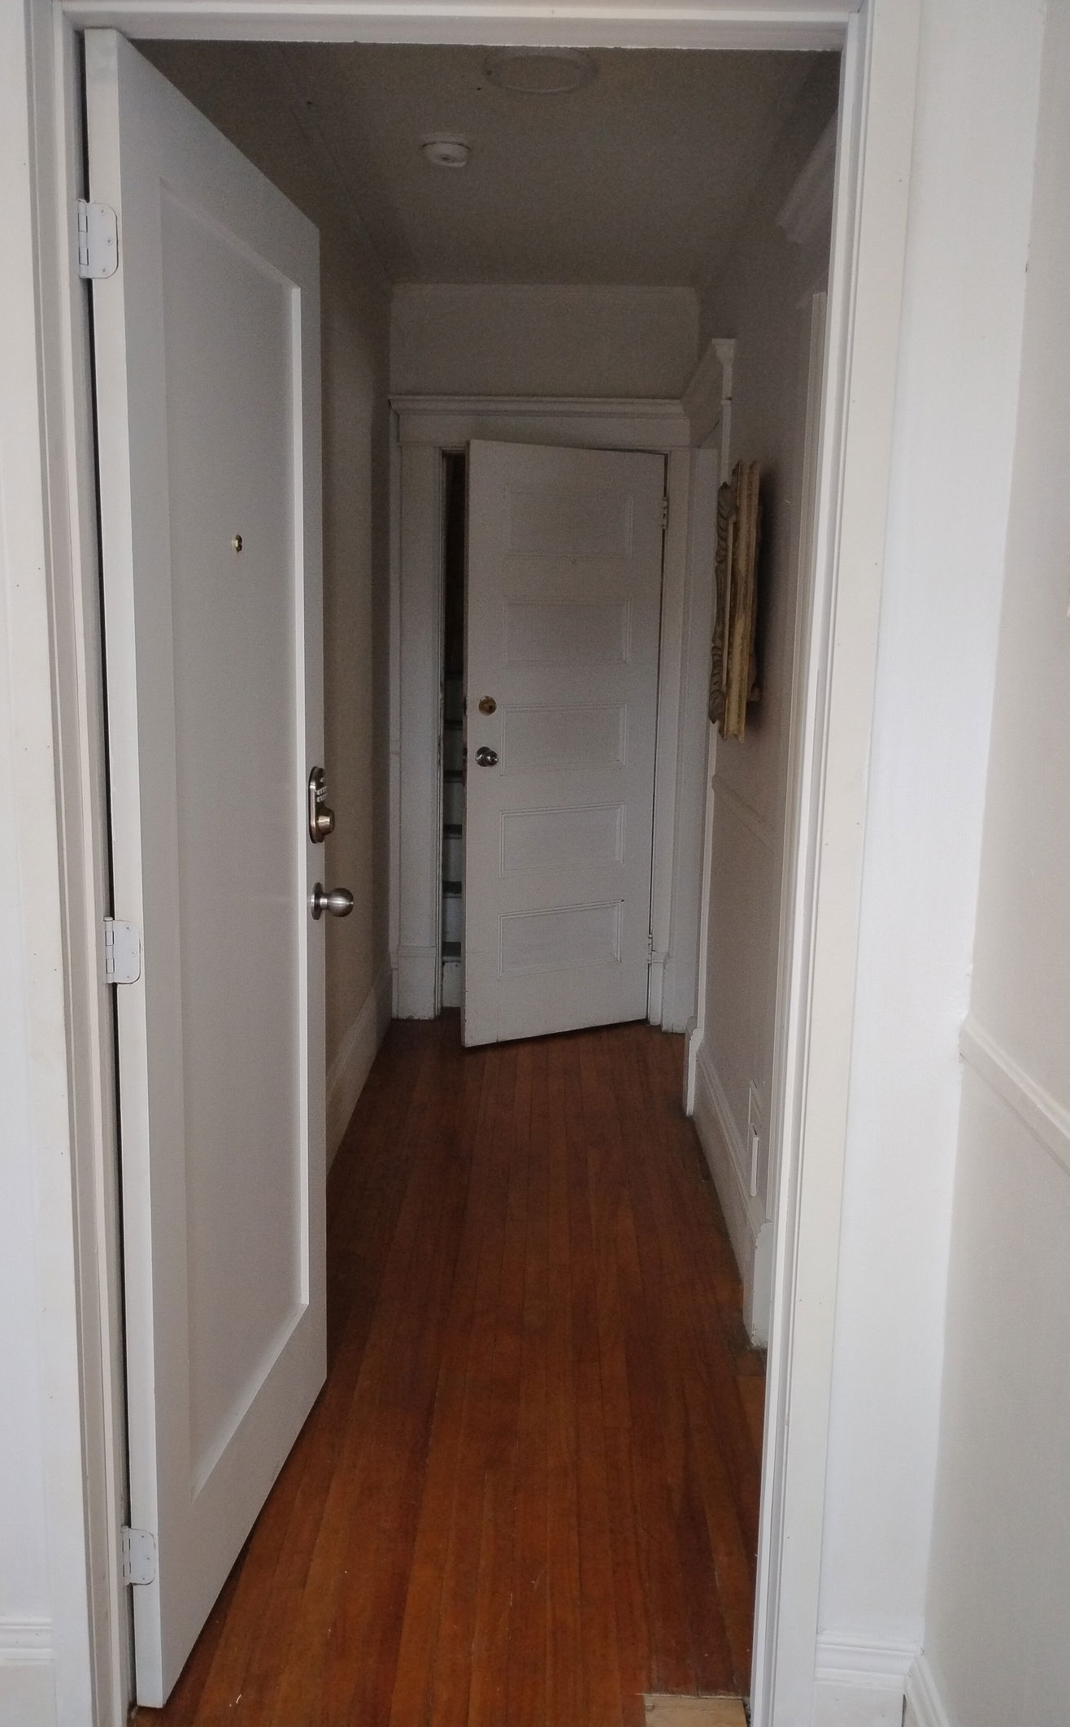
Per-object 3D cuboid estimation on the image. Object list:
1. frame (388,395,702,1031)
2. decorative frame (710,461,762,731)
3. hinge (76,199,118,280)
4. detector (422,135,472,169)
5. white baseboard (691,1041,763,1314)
[{"bbox_3d":[0.012,-0.495,4.888,1.030,2.155,0.140,1,10,1],"label":"frame"},{"bbox_3d":[0.480,-0.629,3.403,0.065,0.620,0.480,1,10,1],"label":"decorative frame"},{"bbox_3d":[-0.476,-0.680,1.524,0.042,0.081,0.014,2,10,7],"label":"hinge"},{"bbox_3d":[-0.207,-1.643,3.231,0.116,0.048,0.116,1,10,1],"label":"detector"},{"bbox_3d":[0.473,0.741,3.510,0.030,0.215,1.200,1,10,1],"label":"white baseboard"}]

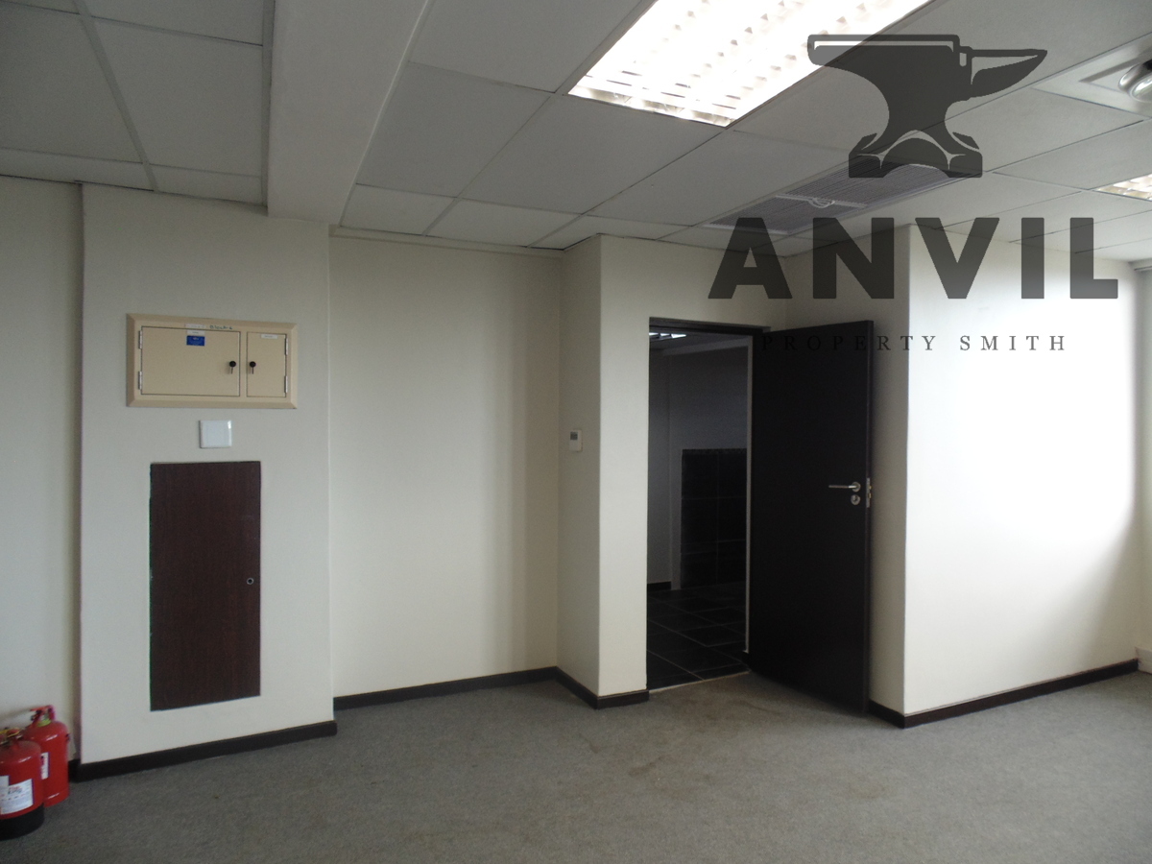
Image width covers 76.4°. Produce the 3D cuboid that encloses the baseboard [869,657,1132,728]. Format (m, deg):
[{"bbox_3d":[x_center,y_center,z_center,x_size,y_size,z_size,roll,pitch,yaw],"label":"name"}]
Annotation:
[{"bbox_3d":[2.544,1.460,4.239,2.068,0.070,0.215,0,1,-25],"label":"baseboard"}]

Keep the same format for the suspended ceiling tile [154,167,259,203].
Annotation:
[{"bbox_3d":[-1.548,-1.047,3.093,0.404,0.018,0.400,0,1,-24],"label":"suspended ceiling tile"}]

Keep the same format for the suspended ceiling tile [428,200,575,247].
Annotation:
[{"bbox_3d":[-0.409,-1.072,3.789,0.576,0.020,0.808,0,2,-23],"label":"suspended ceiling tile"}]

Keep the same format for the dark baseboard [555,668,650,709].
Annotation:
[{"bbox_3d":[0.154,1.446,4.206,0.341,0.070,0.498,0,1,-24],"label":"dark baseboard"}]

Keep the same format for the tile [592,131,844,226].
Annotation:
[{"bbox_3d":[0.540,-1.027,3.043,0.600,0.020,1.180,-1,2,-24],"label":"tile"}]

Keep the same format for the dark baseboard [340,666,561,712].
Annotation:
[{"bbox_3d":[-0.718,1.465,4.188,1.314,0.078,0.016,0,2,-23],"label":"dark baseboard"}]

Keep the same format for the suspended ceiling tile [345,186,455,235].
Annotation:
[{"bbox_3d":[-0.892,-1.071,3.586,0.424,0.020,0.808,0,2,-23],"label":"suspended ceiling tile"}]

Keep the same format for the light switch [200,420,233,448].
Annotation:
[{"bbox_3d":[-1.660,0.008,3.381,0.124,0.120,0.015,0,2,-23],"label":"light switch"}]

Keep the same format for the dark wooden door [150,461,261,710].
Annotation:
[{"bbox_3d":[-1.682,0.687,3.343,0.445,1.101,0.035,0,1,-24],"label":"dark wooden door"}]

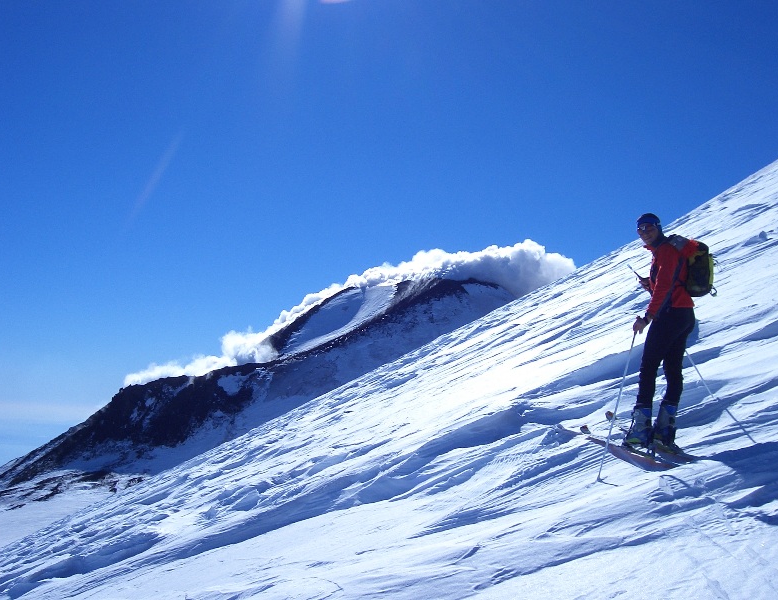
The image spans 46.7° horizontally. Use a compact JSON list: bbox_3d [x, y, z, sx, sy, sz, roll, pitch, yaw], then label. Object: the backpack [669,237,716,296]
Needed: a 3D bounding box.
[{"bbox_3d":[2.303,-0.244,6.772,0.260,0.440,0.290,-3,-7,30],"label":"backpack"}]

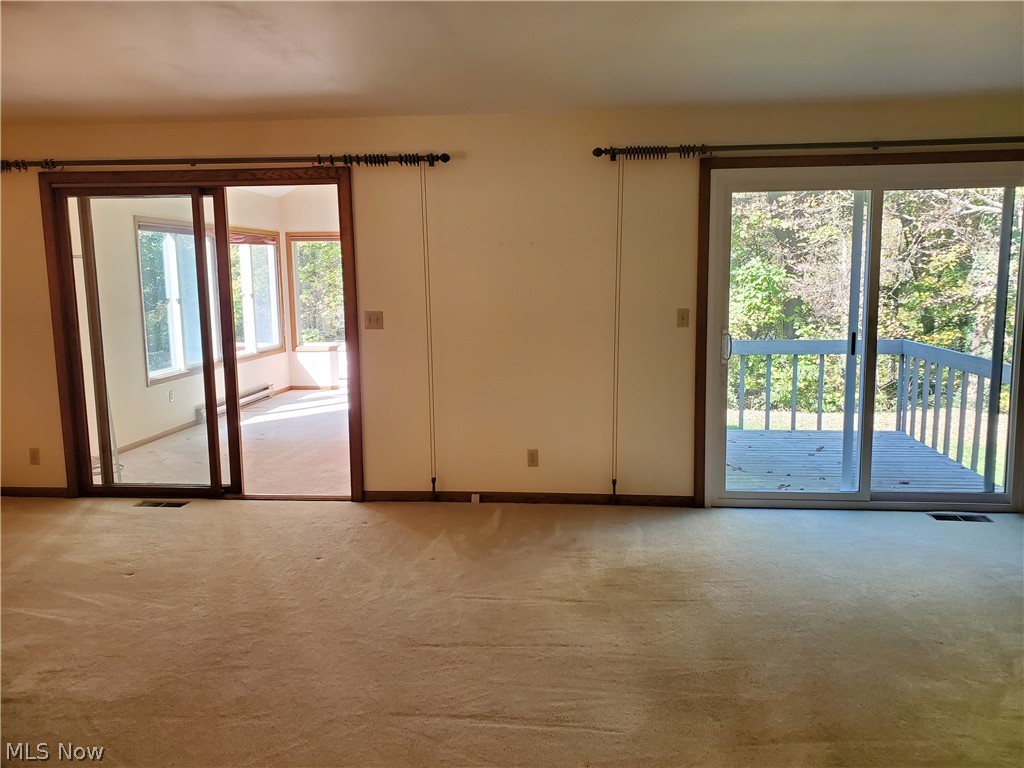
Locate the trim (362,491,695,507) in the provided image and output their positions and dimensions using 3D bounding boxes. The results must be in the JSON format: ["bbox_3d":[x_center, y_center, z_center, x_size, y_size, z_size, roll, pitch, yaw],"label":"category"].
[{"bbox_3d":[0.089,0.739,4.930,2.123,0.072,0.018,0,8,5],"label":"trim"}]

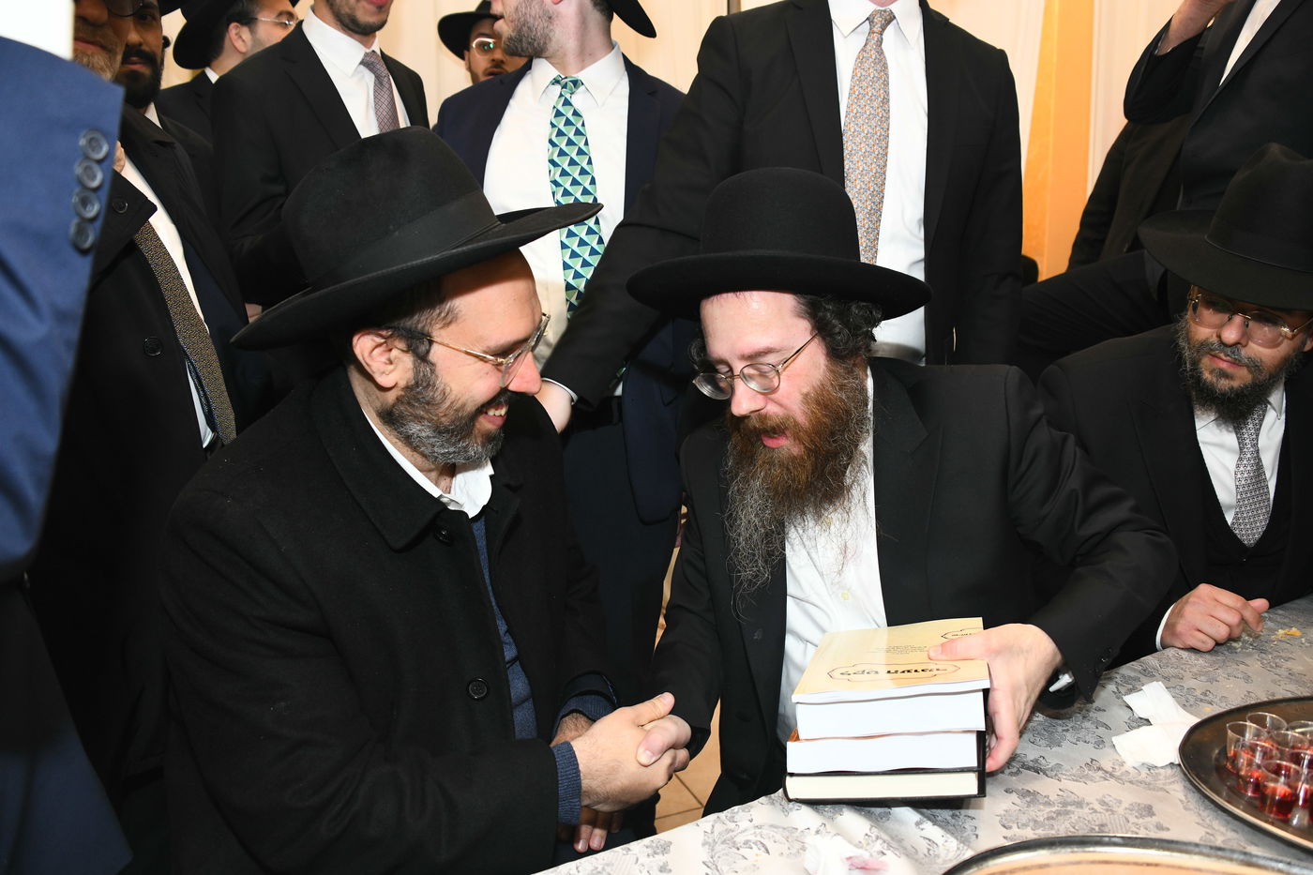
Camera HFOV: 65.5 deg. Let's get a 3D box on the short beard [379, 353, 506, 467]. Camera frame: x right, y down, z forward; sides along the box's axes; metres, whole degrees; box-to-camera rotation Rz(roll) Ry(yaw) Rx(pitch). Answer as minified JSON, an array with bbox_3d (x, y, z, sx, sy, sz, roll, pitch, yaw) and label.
[{"bbox_3d":[-0.206,-0.029,1.040,0.110,0.110,0.145,19,18,13],"label":"short beard"}]

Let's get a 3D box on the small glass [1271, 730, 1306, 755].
[{"bbox_3d":[0.579,0.295,0.936,0.037,0.039,0.037,0,13,0],"label":"small glass"}]

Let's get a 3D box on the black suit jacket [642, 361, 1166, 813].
[{"bbox_3d":[0.288,0.185,1.220,0.580,0.600,0.430,1,13,5],"label":"black suit jacket"}]

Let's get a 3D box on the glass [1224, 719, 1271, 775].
[{"bbox_3d":[0.550,0.291,0.953,0.037,0.039,0.037,0,13,0],"label":"glass"}]

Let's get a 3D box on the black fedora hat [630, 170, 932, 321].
[{"bbox_3d":[0.151,-0.243,1.240,0.370,0.150,0.385,2,-1,0],"label":"black fedora hat"}]

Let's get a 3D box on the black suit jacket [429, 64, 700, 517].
[{"bbox_3d":[-0.150,-0.260,1.740,0.480,0.760,0.280,-1,13,-3],"label":"black suit jacket"}]

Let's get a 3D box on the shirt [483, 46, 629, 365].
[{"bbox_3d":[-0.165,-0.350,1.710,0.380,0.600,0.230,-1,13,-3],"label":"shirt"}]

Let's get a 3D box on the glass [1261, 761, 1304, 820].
[{"bbox_3d":[0.540,0.307,0.886,0.037,0.039,0.037,0,13,0],"label":"glass"}]

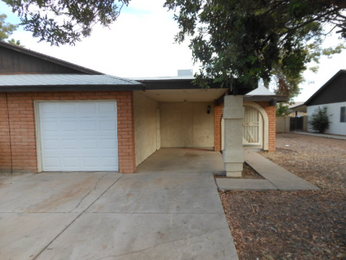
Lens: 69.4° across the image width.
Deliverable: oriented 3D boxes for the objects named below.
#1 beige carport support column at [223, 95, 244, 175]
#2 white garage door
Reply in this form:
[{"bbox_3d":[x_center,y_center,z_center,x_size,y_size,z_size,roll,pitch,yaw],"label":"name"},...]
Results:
[{"bbox_3d":[1.652,0.163,6.917,0.510,2.195,0.480,0,3,5],"label":"beige carport support column"},{"bbox_3d":[-2.817,0.188,7.539,2.465,2.095,0.120,0,3,5],"label":"white garage door"}]

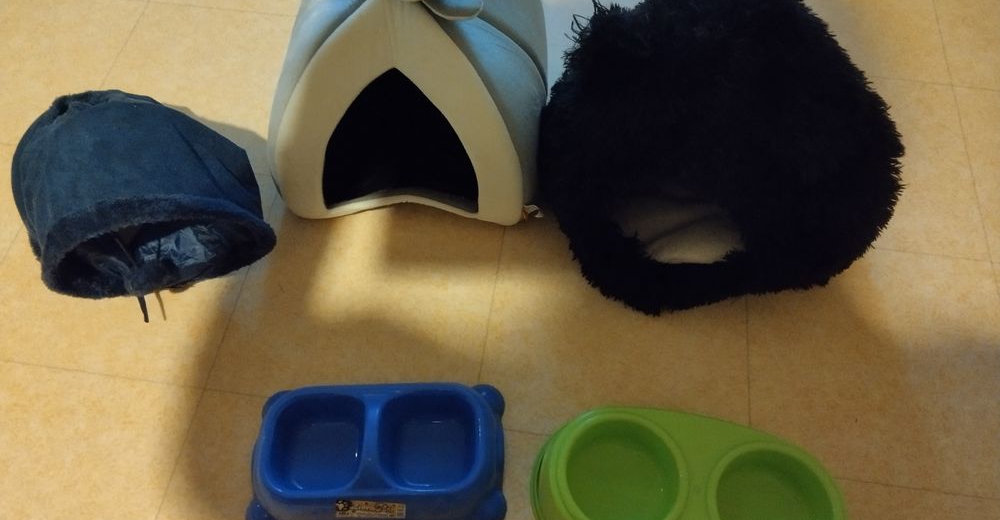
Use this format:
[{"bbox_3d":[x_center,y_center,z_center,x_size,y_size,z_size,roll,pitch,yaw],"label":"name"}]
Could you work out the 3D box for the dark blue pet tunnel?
[{"bbox_3d":[-0.446,-0.110,0.923,0.290,0.150,0.265,-10,59,-6],"label":"dark blue pet tunnel"}]

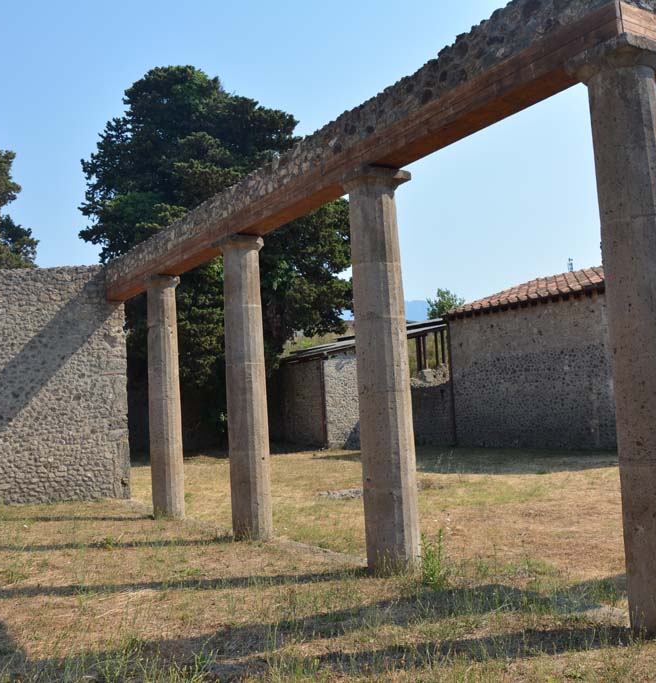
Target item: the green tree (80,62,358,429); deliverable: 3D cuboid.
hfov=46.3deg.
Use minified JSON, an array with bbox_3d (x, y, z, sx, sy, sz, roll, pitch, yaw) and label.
[{"bbox_3d":[-5.878,-4.593,42.000,15.300,20.600,14.500,-3,-6,0],"label":"green tree"}]

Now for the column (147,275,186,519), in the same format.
[{"bbox_3d":[-2.868,0.951,13.484,0.580,4.192,0.580,1,-7,-33],"label":"column"}]

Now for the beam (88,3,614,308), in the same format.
[{"bbox_3d":[-1.047,-1.664,10.772,0.406,0.268,12.291,1,-7,-33],"label":"beam"}]

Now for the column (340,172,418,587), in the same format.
[{"bbox_3d":[0.581,0.245,8.233,0.580,4.206,0.580,-3,-6,0],"label":"column"}]

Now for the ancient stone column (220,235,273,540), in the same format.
[{"bbox_3d":[-1.143,0.598,10.858,0.580,4.199,0.580,1,-7,-33],"label":"ancient stone column"}]

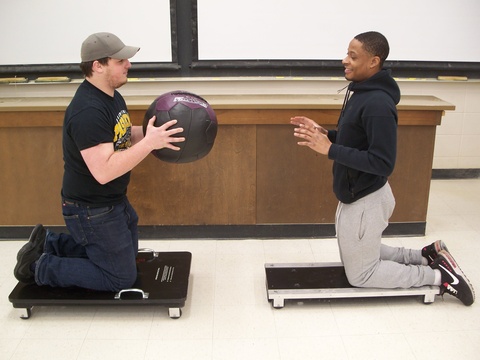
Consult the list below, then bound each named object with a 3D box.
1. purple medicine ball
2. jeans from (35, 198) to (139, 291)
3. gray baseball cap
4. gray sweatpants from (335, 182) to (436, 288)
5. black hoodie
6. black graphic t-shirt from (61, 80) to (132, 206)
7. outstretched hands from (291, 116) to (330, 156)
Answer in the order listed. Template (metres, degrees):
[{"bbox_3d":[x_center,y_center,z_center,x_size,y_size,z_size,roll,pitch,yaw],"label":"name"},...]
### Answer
[{"bbox_3d":[-0.293,-0.263,2.534,0.370,0.365,0.370,-1,18,-1],"label":"purple medicine ball"},{"bbox_3d":[-0.816,0.277,2.756,0.550,0.490,0.410,1,18,4],"label":"jeans"},{"bbox_3d":[-0.620,-0.633,2.449,0.285,0.140,0.185,-1,18,-1],"label":"gray baseball cap"},{"bbox_3d":[0.775,0.263,2.720,0.560,0.540,0.380,-1,18,-1],"label":"gray sweatpants"},{"bbox_3d":[0.604,-0.211,2.563,0.380,0.670,0.470,-1,18,-1],"label":"black hoodie"},{"bbox_3d":[-0.732,-0.202,2.595,0.370,0.610,0.470,2,18,5],"label":"black graphic t-shirt"},{"bbox_3d":[0.344,-0.215,2.545,0.190,0.160,0.250,-1,18,-1],"label":"outstretched hands"}]

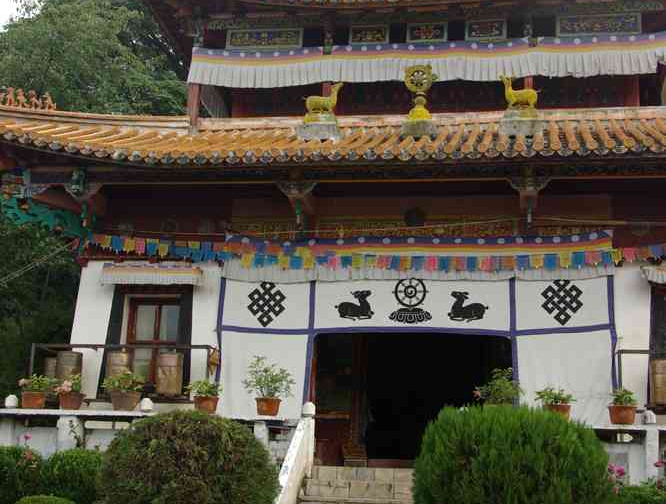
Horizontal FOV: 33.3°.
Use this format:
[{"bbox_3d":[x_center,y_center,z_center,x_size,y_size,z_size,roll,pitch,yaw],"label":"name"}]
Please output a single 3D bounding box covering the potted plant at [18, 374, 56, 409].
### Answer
[{"bbox_3d":[-3.286,1.550,12.366,0.416,0.398,0.387,0,-13,11],"label":"potted plant"}]

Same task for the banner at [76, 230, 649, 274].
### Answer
[{"bbox_3d":[0.251,-0.004,15.962,8.282,0.560,0.200,0,-13,9],"label":"banner"}]

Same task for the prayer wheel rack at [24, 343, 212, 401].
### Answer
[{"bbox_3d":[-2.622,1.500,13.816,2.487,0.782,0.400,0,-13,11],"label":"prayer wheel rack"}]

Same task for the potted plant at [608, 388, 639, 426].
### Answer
[{"bbox_3d":[2.922,1.554,11.190,0.297,0.380,0.288,0,-13,11],"label":"potted plant"}]

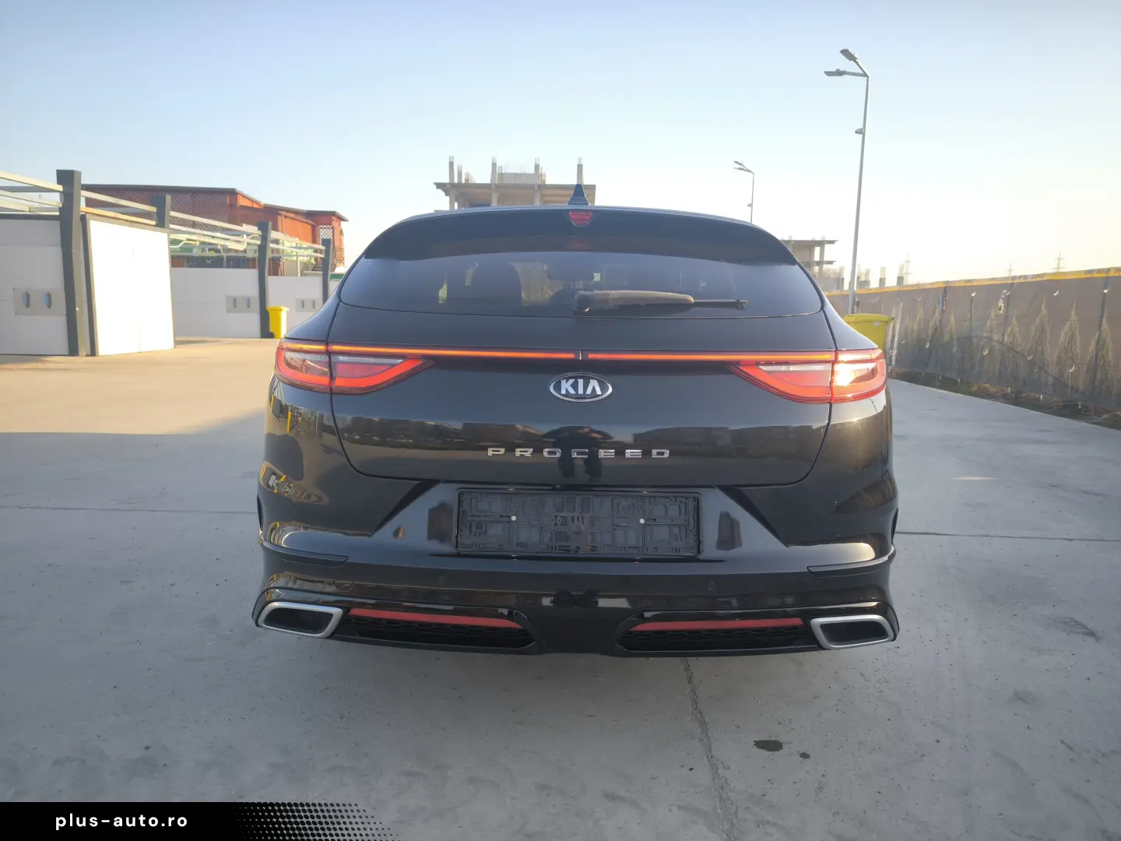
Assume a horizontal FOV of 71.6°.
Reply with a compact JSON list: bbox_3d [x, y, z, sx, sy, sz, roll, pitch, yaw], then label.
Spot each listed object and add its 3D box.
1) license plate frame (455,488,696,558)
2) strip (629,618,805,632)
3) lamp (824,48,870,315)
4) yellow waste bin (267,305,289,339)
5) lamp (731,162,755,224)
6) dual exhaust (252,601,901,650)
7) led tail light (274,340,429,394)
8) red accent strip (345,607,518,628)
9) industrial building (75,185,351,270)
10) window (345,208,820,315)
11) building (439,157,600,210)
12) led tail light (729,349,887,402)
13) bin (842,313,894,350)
[{"bbox_3d":[0.039,0.223,1.680,0.530,0.141,0.025,1,3,0],"label":"license plate frame"},{"bbox_3d":[0.369,0.479,1.819,0.424,0.020,0.035,0,8,-6],"label":"strip"},{"bbox_3d":[5.770,-4.213,16.117,0.900,6.183,1.550,2,8,4],"label":"lamp"},{"bbox_3d":[-9.194,-3.186,25.326,0.580,1.060,0.500,2,8,5],"label":"yellow waste bin"},{"bbox_3d":[5.134,-4.646,22.168,0.750,5.300,1.300,1,8,1],"label":"lamp"},{"bbox_3d":[0.041,0.486,1.876,1.510,0.083,0.120,1,8,0],"label":"dual exhaust"},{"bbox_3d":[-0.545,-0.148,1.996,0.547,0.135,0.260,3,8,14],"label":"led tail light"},{"bbox_3d":[-0.296,0.462,1.819,0.412,0.020,0.035,2,8,6],"label":"red accent strip"},{"bbox_3d":[-18.632,-9.013,44.068,10.200,7.000,11.000,1,8,1],"label":"industrial building"},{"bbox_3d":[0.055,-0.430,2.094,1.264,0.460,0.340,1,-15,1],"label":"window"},{"bbox_3d":[-5.082,-21.193,94.089,18.000,17.600,16.000,1,8,1],"label":"building"},{"bbox_3d":[0.594,-0.110,1.856,0.410,0.125,0.160,-1,8,-13],"label":"led tail light"},{"bbox_3d":[4.707,-1.069,11.872,0.700,1.080,0.570,0,8,-7],"label":"bin"}]

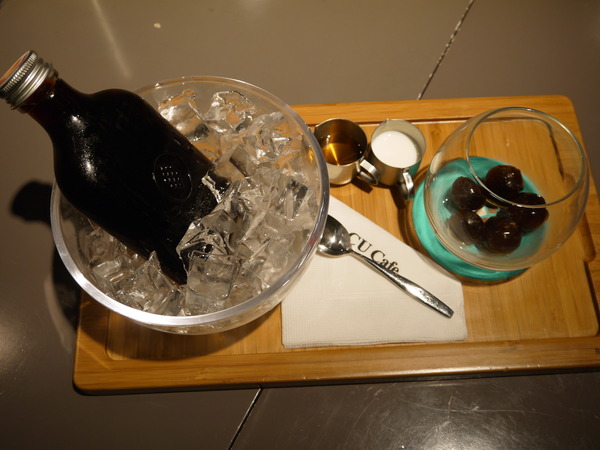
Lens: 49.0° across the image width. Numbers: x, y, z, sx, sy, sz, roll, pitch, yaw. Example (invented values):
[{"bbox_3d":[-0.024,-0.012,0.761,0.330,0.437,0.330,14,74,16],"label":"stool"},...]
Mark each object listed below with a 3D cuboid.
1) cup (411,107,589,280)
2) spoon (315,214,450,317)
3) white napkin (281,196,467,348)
[{"bbox_3d":[0.138,-0.022,0.449,0.105,0.094,0.105,1,66,-1],"label":"cup"},{"bbox_3d":[0.056,0.029,0.466,0.124,0.017,0.029,32,69,12],"label":"spoon"},{"bbox_3d":[0.050,0.023,0.477,0.128,0.003,0.128,-2,66,-2],"label":"white napkin"}]

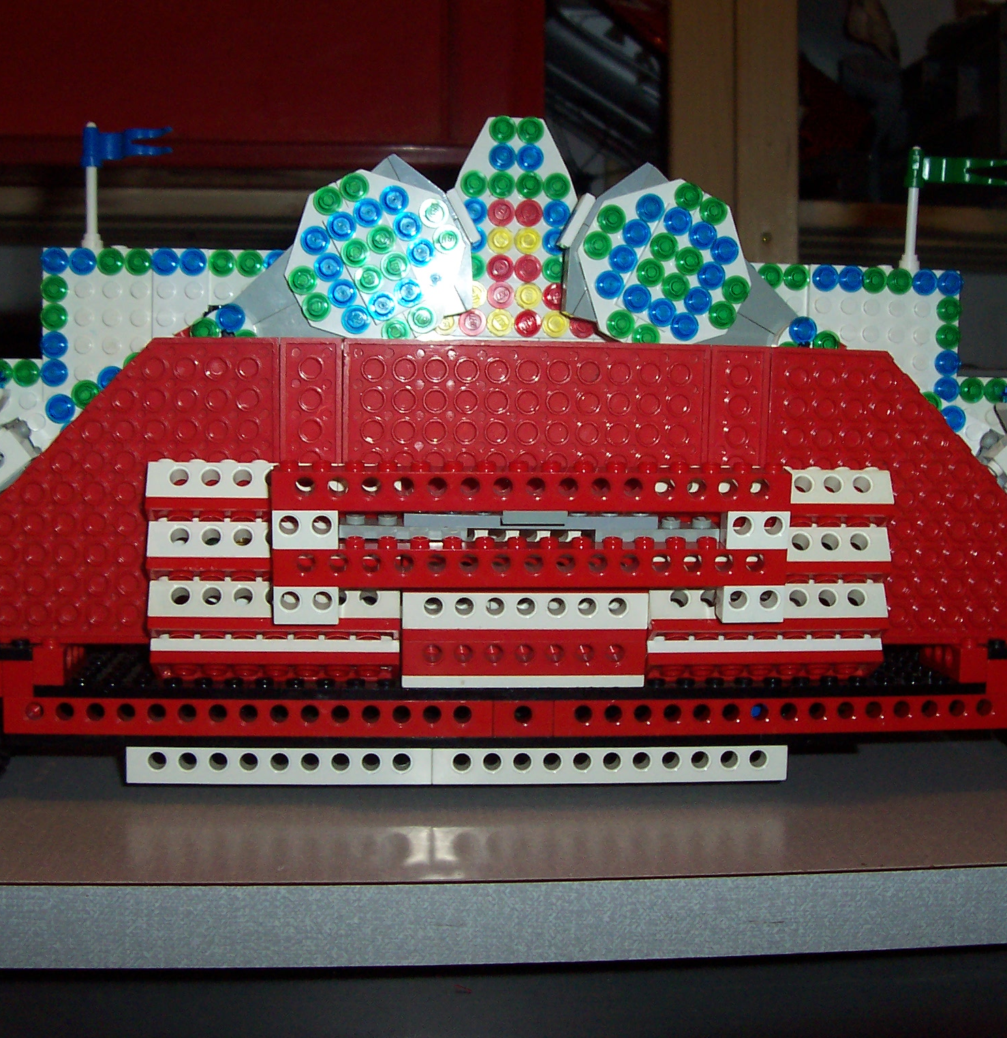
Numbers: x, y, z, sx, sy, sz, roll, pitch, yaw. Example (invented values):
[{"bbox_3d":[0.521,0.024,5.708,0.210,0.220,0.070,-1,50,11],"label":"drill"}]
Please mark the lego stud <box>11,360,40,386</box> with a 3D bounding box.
[{"bbox_3d":[-0.137,-0.042,0.424,0.008,0.008,0.005,0,4,-5],"label":"lego stud"}]

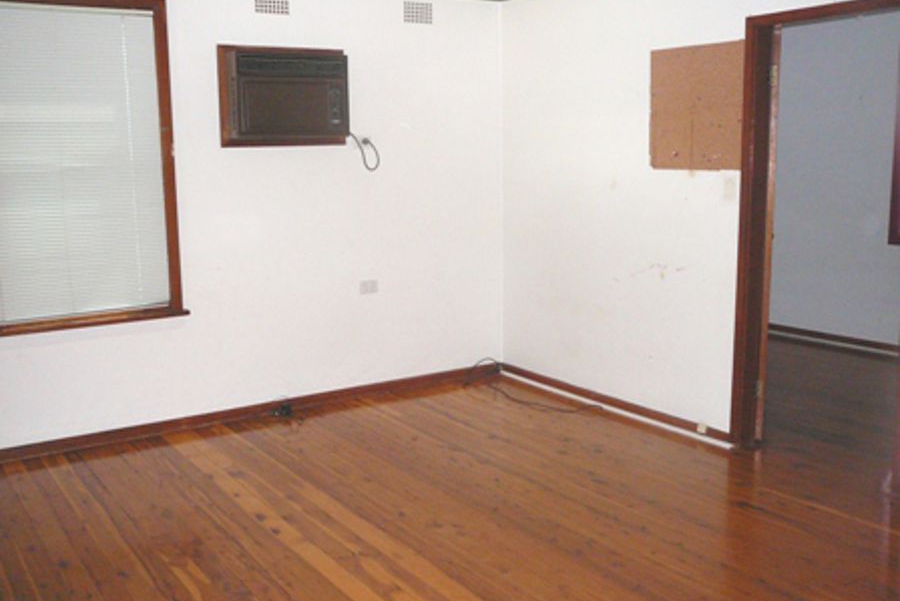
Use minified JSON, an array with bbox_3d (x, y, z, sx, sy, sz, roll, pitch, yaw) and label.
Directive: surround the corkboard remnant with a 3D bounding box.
[{"bbox_3d":[1.230,-0.968,4.595,0.012,0.615,0.608,-7,12,-32],"label":"corkboard remnant"}]

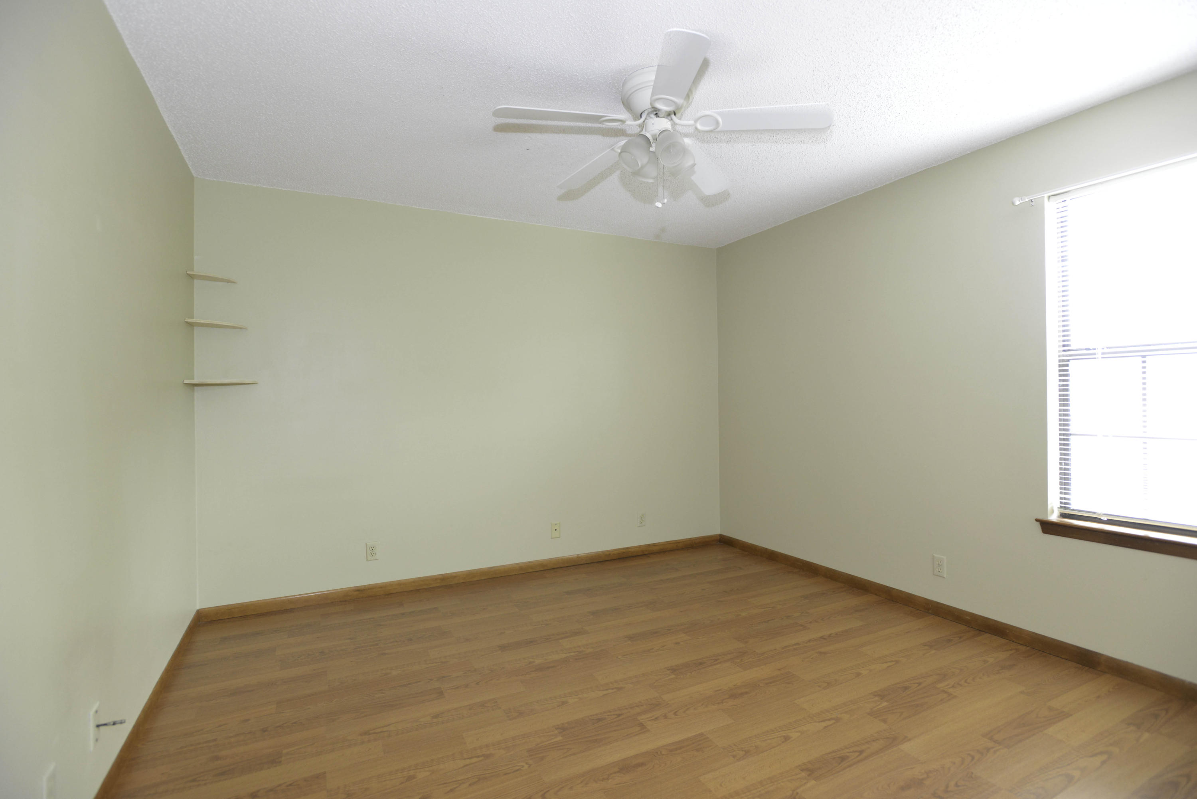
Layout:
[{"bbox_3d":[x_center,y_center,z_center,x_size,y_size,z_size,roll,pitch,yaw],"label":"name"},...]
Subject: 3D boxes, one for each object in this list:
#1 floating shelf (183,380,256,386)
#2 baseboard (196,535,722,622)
[{"bbox_3d":[-1.994,-0.088,3.007,0.300,0.018,0.305,0,0,-27],"label":"floating shelf"},{"bbox_3d":[-0.582,1.164,3.888,3.585,0.075,0.014,0,0,-27],"label":"baseboard"}]

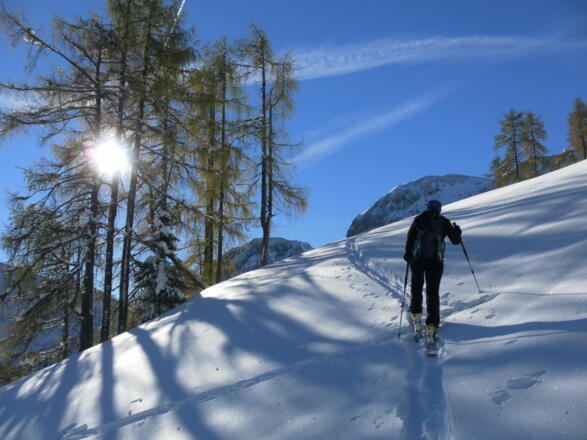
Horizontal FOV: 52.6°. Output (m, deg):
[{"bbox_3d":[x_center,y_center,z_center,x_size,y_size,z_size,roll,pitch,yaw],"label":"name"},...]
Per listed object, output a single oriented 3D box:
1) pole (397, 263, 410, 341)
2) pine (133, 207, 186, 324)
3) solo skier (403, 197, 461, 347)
[{"bbox_3d":[1.347,0.921,7.260,0.070,1.066,0.070,8,-17,2],"label":"pole"},{"bbox_3d":[-4.516,1.567,20.000,1.900,4.200,1.900,0,-12,0],"label":"pine"},{"bbox_3d":[1.733,0.661,7.400,0.720,1.770,0.720,-2,-12,7],"label":"solo skier"}]

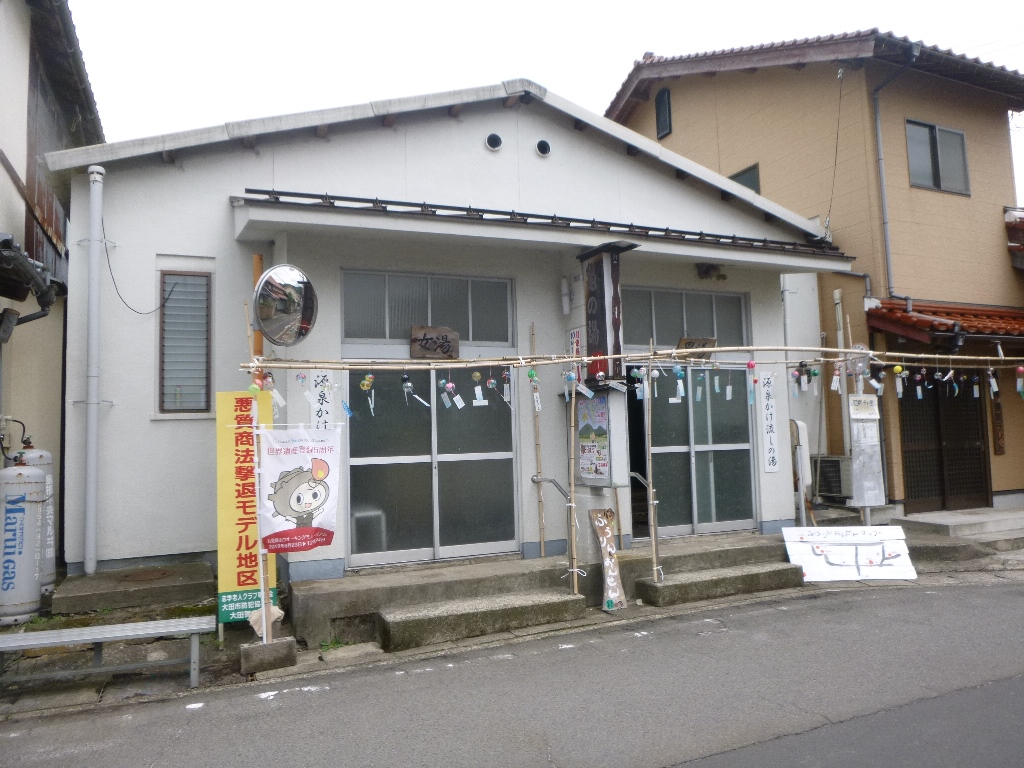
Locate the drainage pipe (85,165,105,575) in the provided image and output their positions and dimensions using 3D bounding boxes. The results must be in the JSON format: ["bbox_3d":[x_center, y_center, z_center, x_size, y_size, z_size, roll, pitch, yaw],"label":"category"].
[{"bbox_3d":[-3.869,-0.161,6.835,0.120,3.796,0.120,0,-4,-21],"label":"drainage pipe"}]

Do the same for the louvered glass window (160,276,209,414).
[{"bbox_3d":[-3.078,-0.397,6.978,0.440,1.320,0.080,0,-4,-21],"label":"louvered glass window"}]

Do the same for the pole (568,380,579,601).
[{"bbox_3d":[0.553,0.833,6.463,0.040,1.980,0.040,1,-4,-21],"label":"pole"}]

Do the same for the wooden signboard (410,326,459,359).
[{"bbox_3d":[-0.712,-0.383,6.847,0.460,0.290,0.030,0,-4,-21],"label":"wooden signboard"}]

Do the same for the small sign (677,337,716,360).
[{"bbox_3d":[1.978,-0.385,7.971,0.510,0.244,0.040,0,-4,-21],"label":"small sign"}]

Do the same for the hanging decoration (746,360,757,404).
[{"bbox_3d":[2.327,-0.015,7.184,0.095,0.429,0.080,0,-4,-21],"label":"hanging decoration"}]

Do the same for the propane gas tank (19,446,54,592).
[{"bbox_3d":[-3.942,1.082,6.058,0.350,1.250,0.350,0,-4,-21],"label":"propane gas tank"}]

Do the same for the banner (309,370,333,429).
[{"bbox_3d":[-1.651,0.428,6.469,0.190,1.110,0.020,0,-4,-21],"label":"banner"}]

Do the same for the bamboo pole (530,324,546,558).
[{"bbox_3d":[0.252,0.544,7.192,0.040,2.277,0.040,-1,-3,-21],"label":"bamboo pole"}]

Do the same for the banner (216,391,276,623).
[{"bbox_3d":[-2.060,0.954,5.738,0.424,1.777,0.030,0,-4,-21],"label":"banner"}]

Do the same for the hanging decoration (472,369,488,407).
[{"bbox_3d":[-0.289,0.043,6.775,0.135,0.326,0.080,0,-4,-21],"label":"hanging decoration"}]

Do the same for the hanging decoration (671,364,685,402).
[{"bbox_3d":[1.514,-0.002,6.782,0.130,0.350,0.090,0,-4,-21],"label":"hanging decoration"}]

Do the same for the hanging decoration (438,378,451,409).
[{"bbox_3d":[-0.605,0.081,6.651,0.116,0.279,0.075,0,-4,-21],"label":"hanging decoration"}]

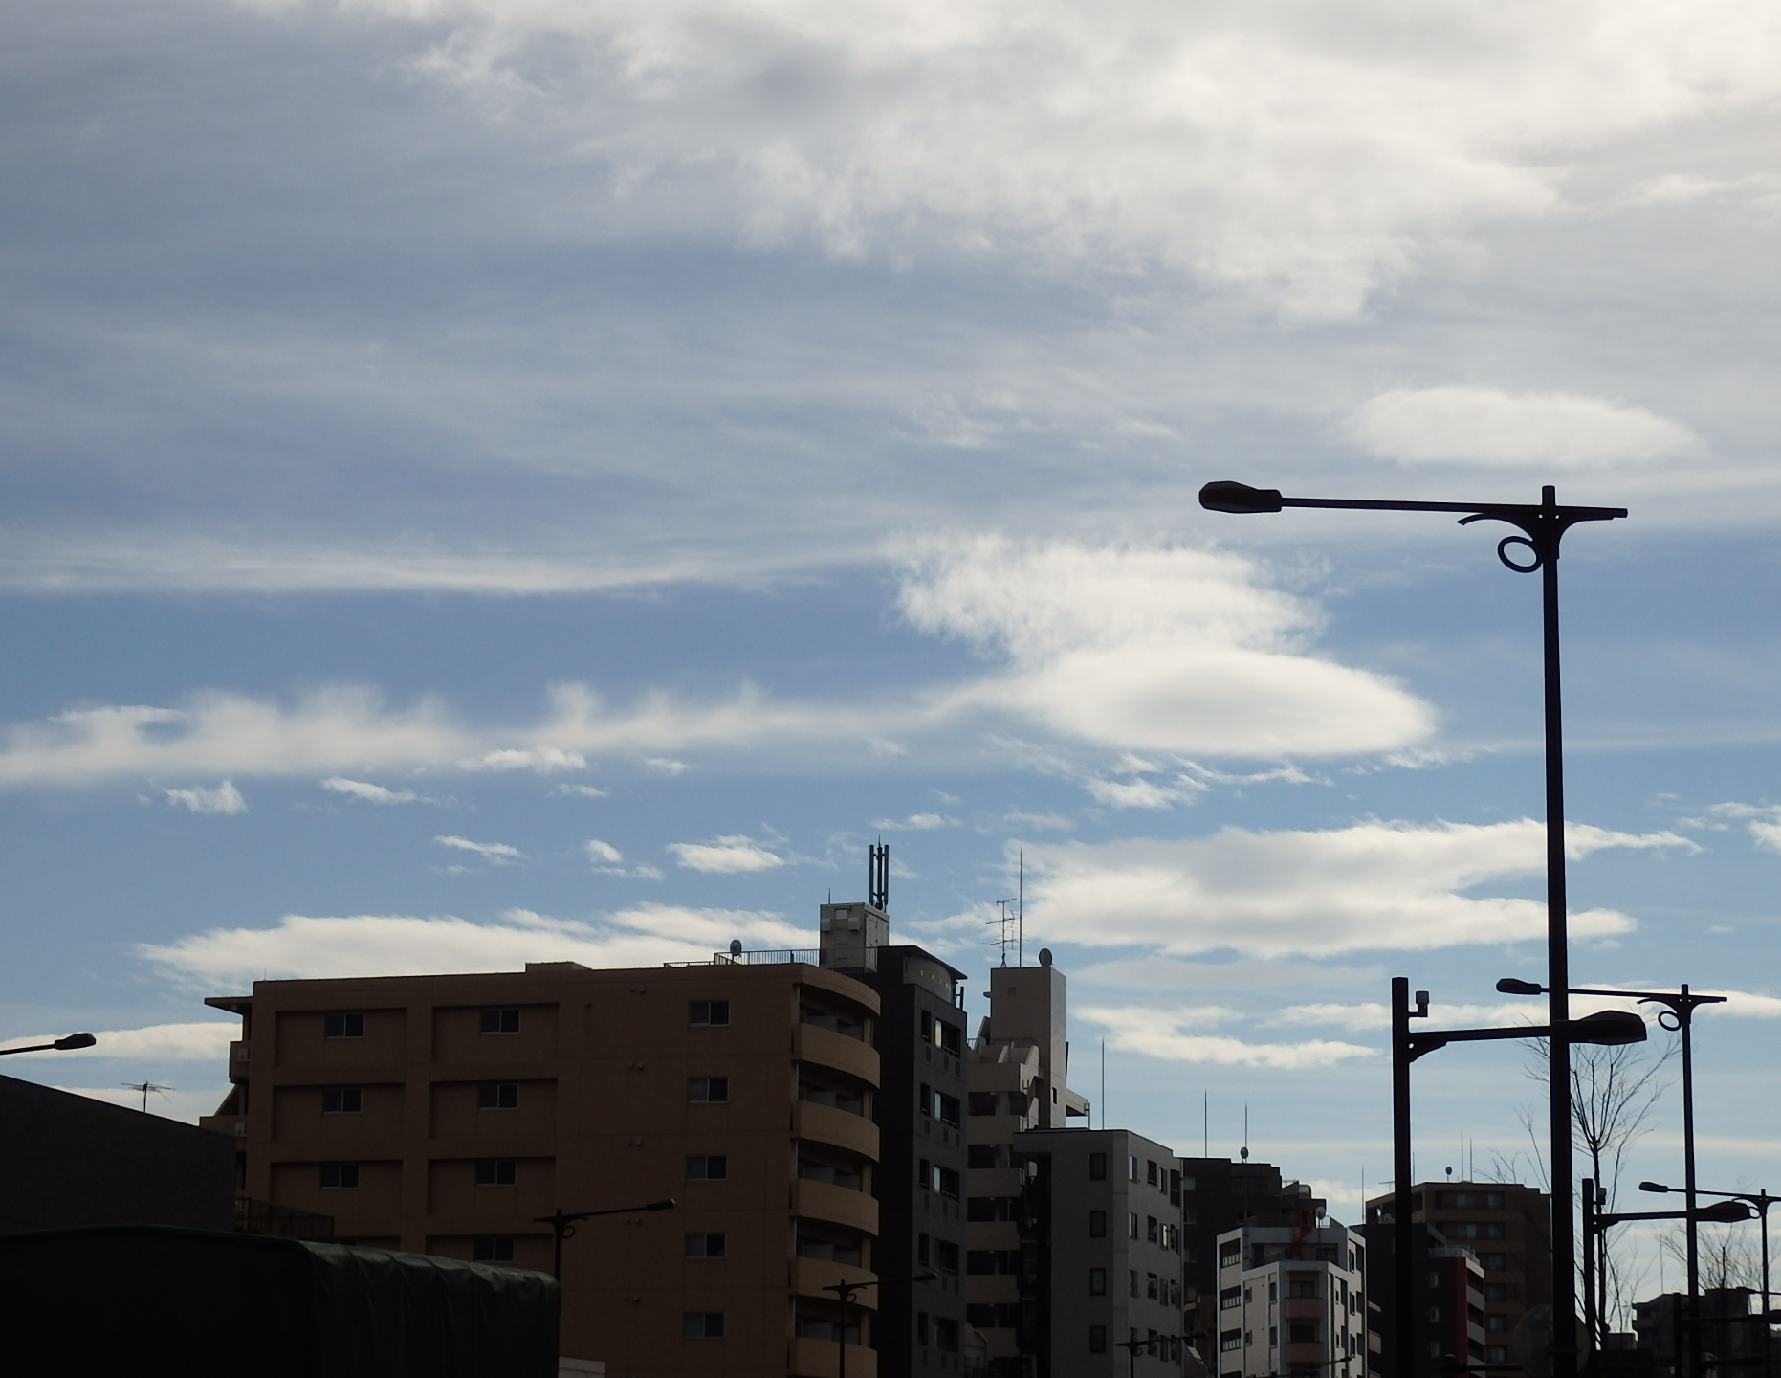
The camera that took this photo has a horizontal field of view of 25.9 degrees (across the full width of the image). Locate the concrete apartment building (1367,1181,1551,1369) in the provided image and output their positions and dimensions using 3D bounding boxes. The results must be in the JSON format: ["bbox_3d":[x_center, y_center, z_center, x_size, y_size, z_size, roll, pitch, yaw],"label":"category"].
[{"bbox_3d":[54.020,64.510,368.950,11.600,32.800,20.900,2,-12,-8],"label":"concrete apartment building"}]

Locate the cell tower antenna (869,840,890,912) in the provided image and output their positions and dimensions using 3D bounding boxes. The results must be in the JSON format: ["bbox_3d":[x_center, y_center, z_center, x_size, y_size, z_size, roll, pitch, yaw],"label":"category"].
[{"bbox_3d":[-0.460,7.410,153.860,0.820,2.890,0.780,-2,-12,14],"label":"cell tower antenna"}]

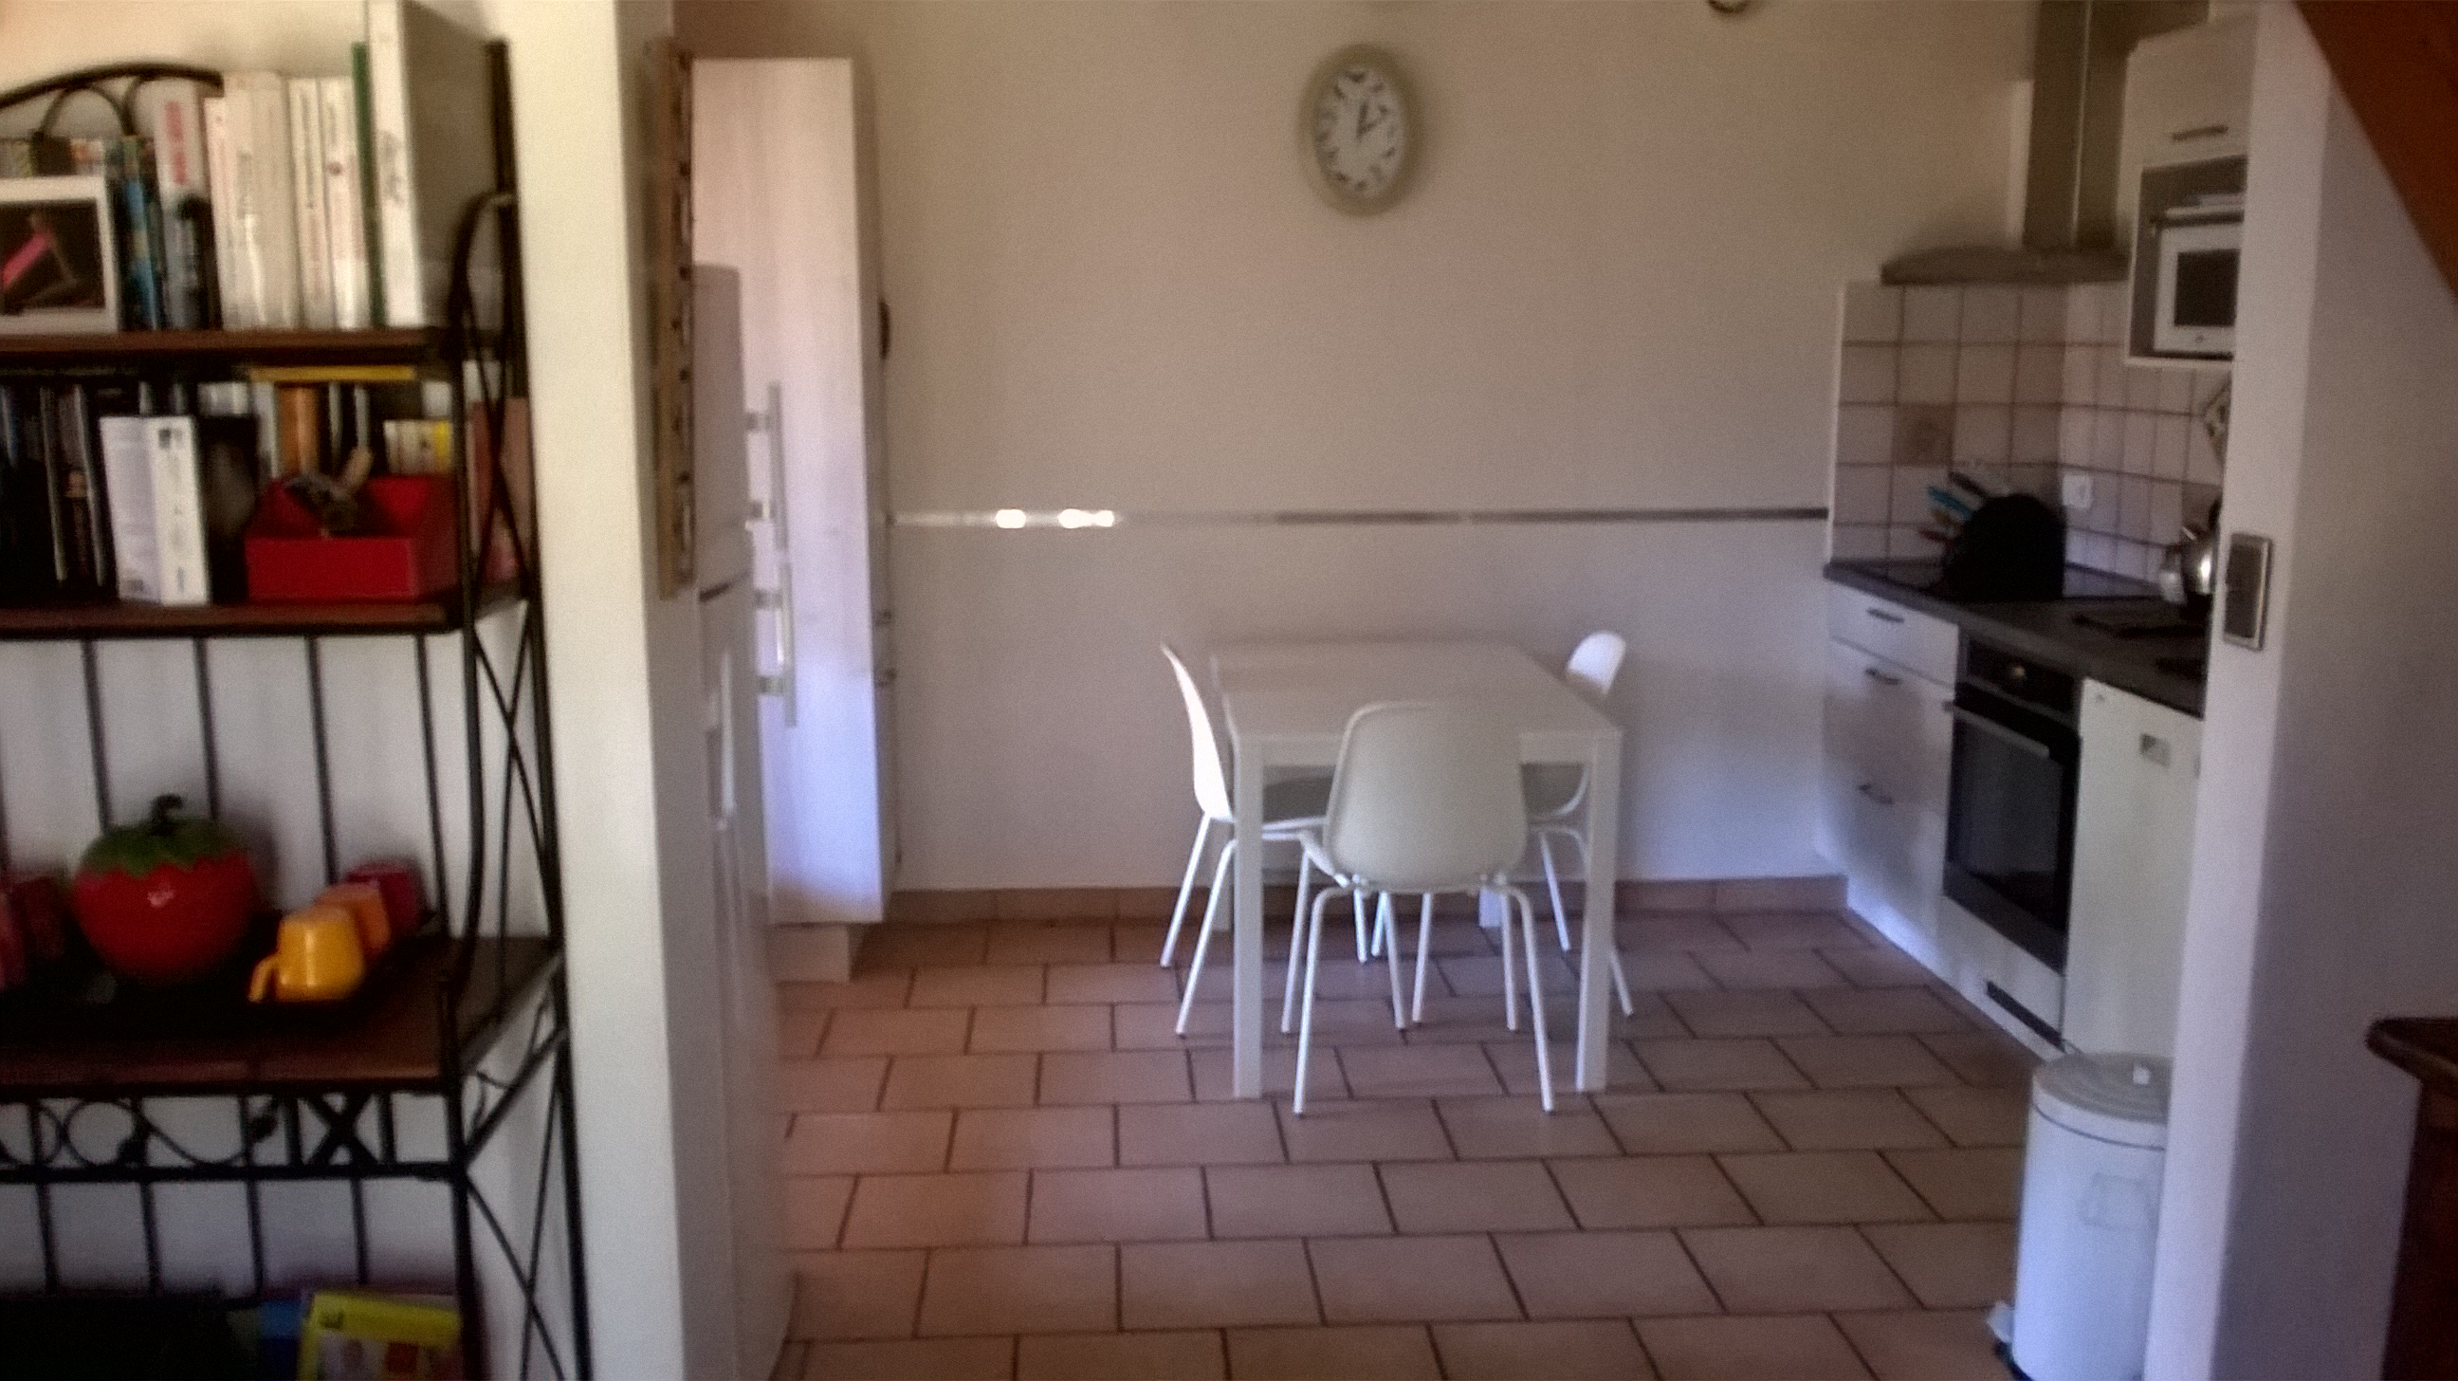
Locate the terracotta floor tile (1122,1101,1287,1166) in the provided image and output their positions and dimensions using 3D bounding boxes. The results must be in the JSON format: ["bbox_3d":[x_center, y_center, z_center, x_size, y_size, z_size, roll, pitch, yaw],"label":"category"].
[{"bbox_3d":[-0.054,0.857,3.875,0.309,0.012,0.304,-1,10,-3],"label":"terracotta floor tile"}]

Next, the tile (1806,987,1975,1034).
[{"bbox_3d":[1.482,0.732,4.574,0.309,0.012,0.304,-1,10,-3],"label":"tile"}]

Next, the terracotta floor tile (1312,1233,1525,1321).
[{"bbox_3d":[0.296,0.955,3.269,0.302,0.012,0.302,-1,10,-3],"label":"terracotta floor tile"}]

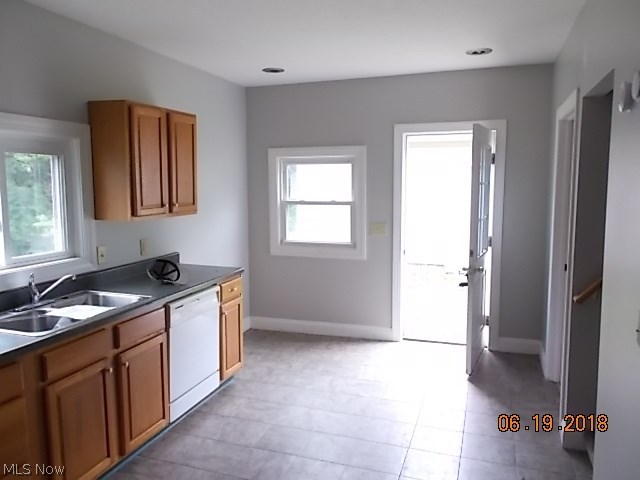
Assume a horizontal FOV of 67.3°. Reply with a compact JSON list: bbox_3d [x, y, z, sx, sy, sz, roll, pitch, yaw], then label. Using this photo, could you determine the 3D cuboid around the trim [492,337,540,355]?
[{"bbox_3d":[1.876,0.998,4.497,0.361,0.133,0.020,2,7,19],"label":"trim"}]

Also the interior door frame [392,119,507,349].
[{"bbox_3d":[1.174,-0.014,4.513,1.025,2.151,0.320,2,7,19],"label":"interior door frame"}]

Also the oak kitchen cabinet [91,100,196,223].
[{"bbox_3d":[-1.222,-0.547,3.457,0.315,0.757,0.760,2,7,19],"label":"oak kitchen cabinet"}]

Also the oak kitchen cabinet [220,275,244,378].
[{"bbox_3d":[-0.968,0.708,3.892,0.605,0.822,0.335,2,7,19],"label":"oak kitchen cabinet"}]

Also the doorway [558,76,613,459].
[{"bbox_3d":[1.415,0.269,2.426,0.130,2.049,0.720,2,7,19],"label":"doorway"}]

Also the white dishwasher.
[{"bbox_3d":[-1.133,0.764,3.434,0.600,0.795,0.595,2,7,19],"label":"white dishwasher"}]

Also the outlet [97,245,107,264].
[{"bbox_3d":[-1.475,0.103,3.258,0.010,0.120,0.075,2,7,19],"label":"outlet"}]

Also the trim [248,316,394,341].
[{"bbox_3d":[-0.025,0.947,5.121,1.589,0.121,0.020,2,7,19],"label":"trim"}]

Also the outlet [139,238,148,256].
[{"bbox_3d":[-1.334,0.062,3.655,0.010,0.120,0.075,2,7,19],"label":"outlet"}]

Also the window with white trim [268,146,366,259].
[{"bbox_3d":[-0.032,-0.384,5.008,1.066,1.132,0.110,2,7,19],"label":"window with white trim"}]

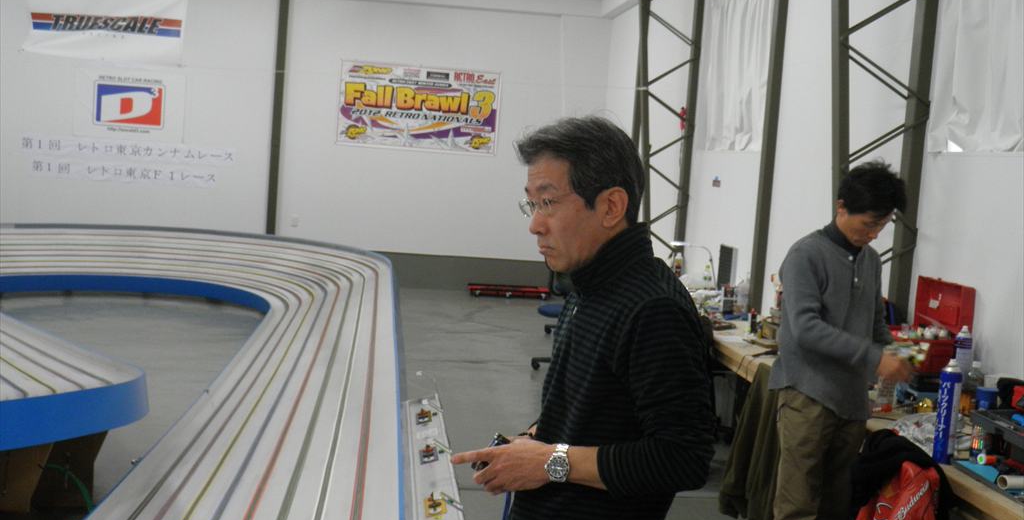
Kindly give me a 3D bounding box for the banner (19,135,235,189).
[{"bbox_3d":[-4.073,-1.046,12.850,2.252,0.429,0.015,4,5,-5],"label":"banner"}]

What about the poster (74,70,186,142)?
[{"bbox_3d":[-4.031,-1.627,12.793,1.139,0.708,0.020,4,5,-5],"label":"poster"}]

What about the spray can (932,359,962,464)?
[{"bbox_3d":[1.318,0.459,3.666,0.066,0.310,0.066,4,5,0],"label":"spray can"}]

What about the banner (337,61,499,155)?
[{"bbox_3d":[-0.998,-1.628,13.048,1.719,0.898,0.020,4,5,-5],"label":"banner"}]

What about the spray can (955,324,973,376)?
[{"bbox_3d":[1.685,0.402,4.564,0.063,0.310,0.063,6,6,20],"label":"spray can"}]

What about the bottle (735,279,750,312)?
[{"bbox_3d":[1.344,0.213,7.029,0.075,0.190,0.075,5,5,12],"label":"bottle"}]

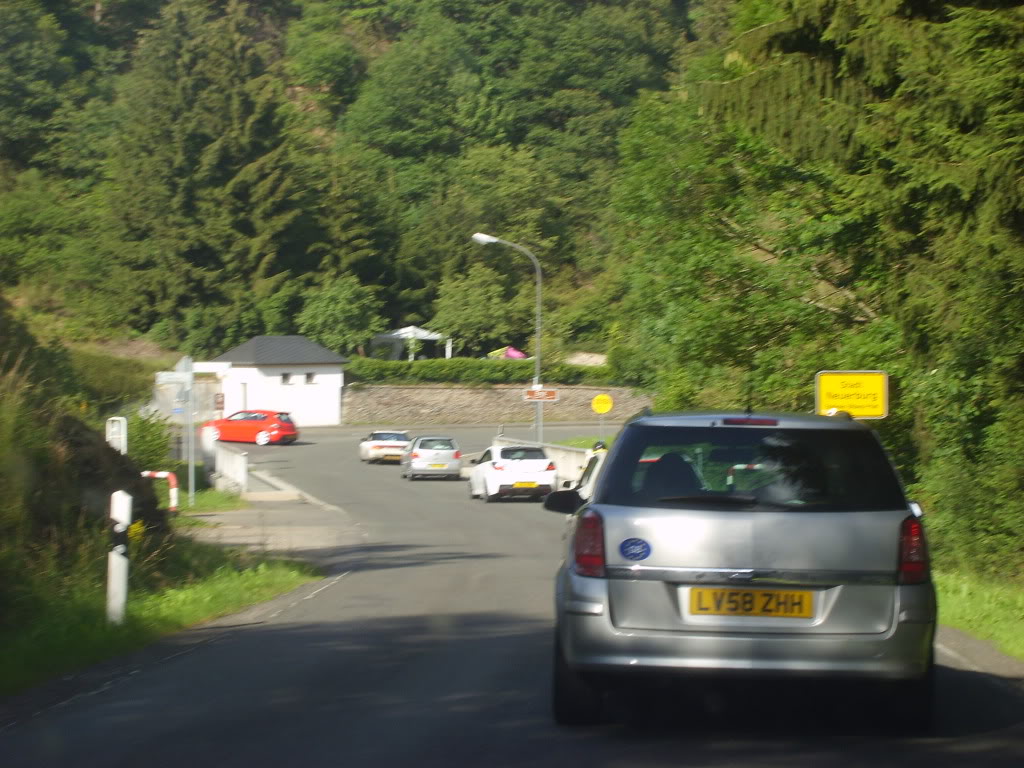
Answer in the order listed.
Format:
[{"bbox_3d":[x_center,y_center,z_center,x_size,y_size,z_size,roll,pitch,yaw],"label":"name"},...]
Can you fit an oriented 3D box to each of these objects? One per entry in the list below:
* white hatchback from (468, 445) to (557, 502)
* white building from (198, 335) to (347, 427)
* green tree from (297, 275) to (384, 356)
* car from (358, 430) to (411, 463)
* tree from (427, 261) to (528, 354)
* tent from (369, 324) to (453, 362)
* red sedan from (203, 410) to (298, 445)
[{"bbox_3d":[0.000,2.340,64.000,1.810,1.440,4.250,0,0,-10],"label":"white hatchback"},{"bbox_3d":[-12.690,-0.130,132.000,3.800,5.100,7.400,0,0,40],"label":"white building"},{"bbox_3d":[-9.962,-3.418,140.000,5.200,5.800,5.200,0,0,0],"label":"green tree"},{"bbox_3d":[-4.860,2.350,92.300,1.810,1.330,4.400,0,0,-9],"label":"car"},{"bbox_3d":[-1.885,-3.742,139.000,5.900,6.500,5.900,0,0,0],"label":"tree"},{"bbox_3d":[-5.731,-2.016,138.000,3.100,2.700,3.100,-1,0,-45],"label":"tent"},{"bbox_3d":[-11.840,1.990,107.800,4.330,1.460,1.800,0,0,25],"label":"red sedan"}]

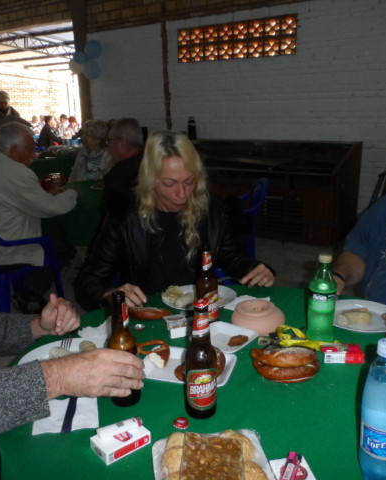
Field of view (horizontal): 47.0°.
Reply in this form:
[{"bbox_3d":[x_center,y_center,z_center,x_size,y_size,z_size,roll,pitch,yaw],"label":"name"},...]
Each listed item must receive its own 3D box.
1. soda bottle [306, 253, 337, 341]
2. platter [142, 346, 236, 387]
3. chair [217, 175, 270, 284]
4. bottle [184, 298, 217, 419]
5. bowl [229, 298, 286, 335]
[{"bbox_3d":[0.335,0.148,1.150,0.068,0.227,0.068,-1,14,0],"label":"soda bottle"},{"bbox_3d":[-0.020,0.291,1.022,0.214,0.030,0.148,2,14,16],"label":"platter"},{"bbox_3d":[0.309,-0.048,3.720,0.570,0.840,0.570,-3,14,-5],"label":"chair"},{"bbox_3d":[0.015,0.227,0.858,0.061,0.231,0.061,0,14,6],"label":"bottle"},{"bbox_3d":[0.183,0.216,1.237,0.146,0.062,0.146,-1,14,0],"label":"bowl"}]

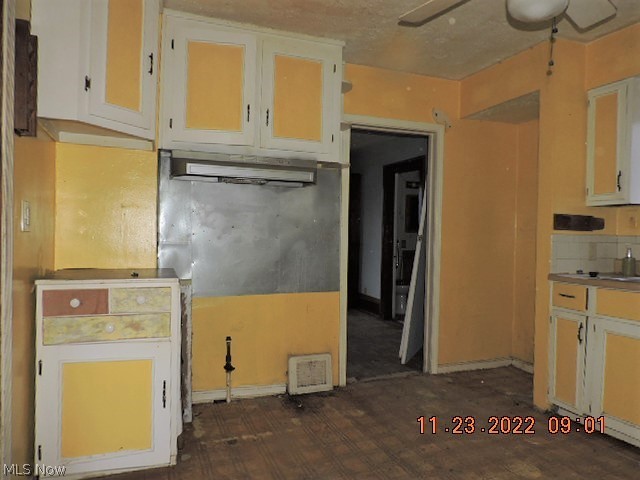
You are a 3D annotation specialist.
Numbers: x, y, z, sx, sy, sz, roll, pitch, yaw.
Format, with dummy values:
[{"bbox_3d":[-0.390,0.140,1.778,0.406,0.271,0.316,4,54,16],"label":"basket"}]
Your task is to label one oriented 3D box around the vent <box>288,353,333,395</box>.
[{"bbox_3d":[-0.067,0.977,3.247,0.327,0.268,0.050,1,1,-19],"label":"vent"}]

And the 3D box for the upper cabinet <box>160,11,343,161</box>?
[{"bbox_3d":[-0.442,-0.931,2.946,1.143,0.804,0.298,1,1,-19],"label":"upper cabinet"}]

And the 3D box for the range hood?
[{"bbox_3d":[-0.503,-0.462,2.933,0.904,0.134,0.294,1,1,-19],"label":"range hood"}]

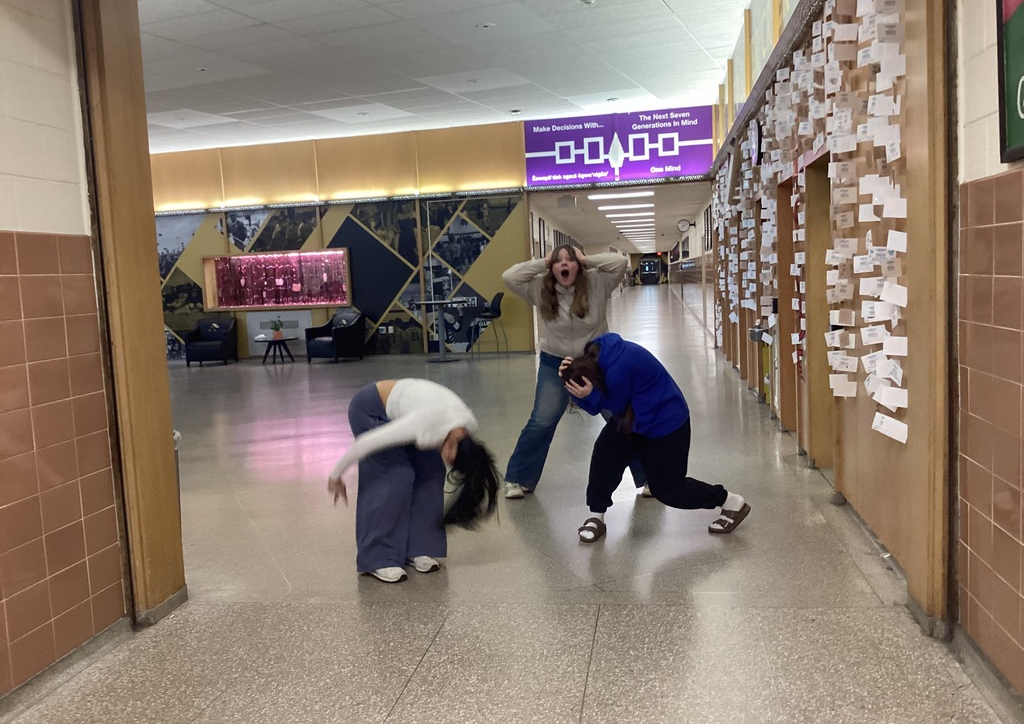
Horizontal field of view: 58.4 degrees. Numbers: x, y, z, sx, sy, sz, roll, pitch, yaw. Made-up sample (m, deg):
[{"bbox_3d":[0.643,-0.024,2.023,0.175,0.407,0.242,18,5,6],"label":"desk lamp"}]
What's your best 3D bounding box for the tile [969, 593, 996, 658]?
[{"bbox_3d":[1.581,0.889,3.078,0.012,0.149,0.226,-2,5,9],"label":"tile"}]

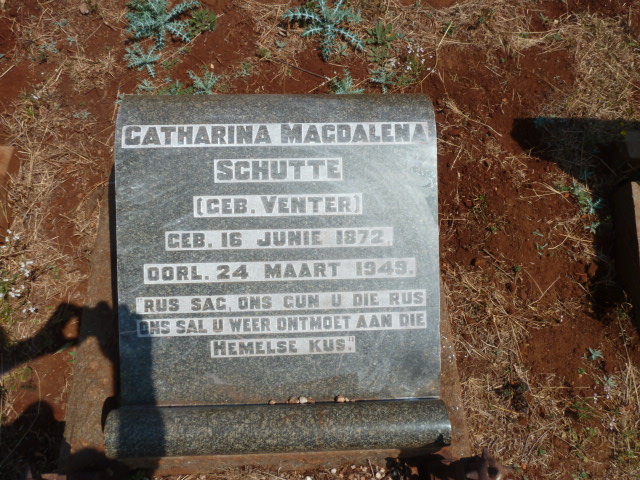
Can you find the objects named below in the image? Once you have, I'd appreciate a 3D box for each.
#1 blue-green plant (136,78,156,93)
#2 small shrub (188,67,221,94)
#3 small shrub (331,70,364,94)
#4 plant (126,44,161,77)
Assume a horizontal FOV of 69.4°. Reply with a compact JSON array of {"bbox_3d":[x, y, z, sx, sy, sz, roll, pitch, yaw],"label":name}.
[{"bbox_3d":[-0.693,-0.615,1.845,0.080,0.035,0.065,0,65,0],"label":"blue-green plant"},{"bbox_3d":[-0.459,-0.626,1.837,0.130,0.060,0.125,0,65,0],"label":"small shrub"},{"bbox_3d":[0.109,-0.618,1.830,0.135,0.065,0.125,0,65,0],"label":"small shrub"},{"bbox_3d":[-0.724,-0.733,1.886,0.145,0.060,0.135,0,65,0],"label":"plant"}]

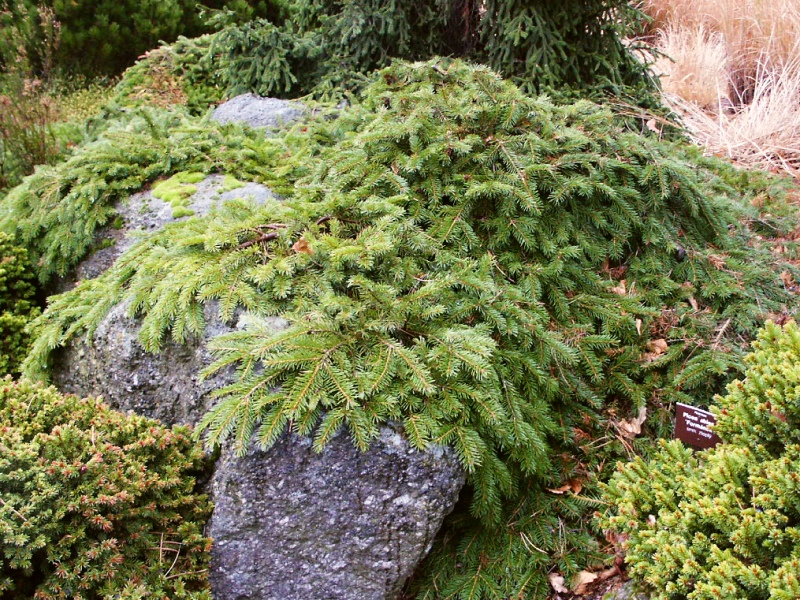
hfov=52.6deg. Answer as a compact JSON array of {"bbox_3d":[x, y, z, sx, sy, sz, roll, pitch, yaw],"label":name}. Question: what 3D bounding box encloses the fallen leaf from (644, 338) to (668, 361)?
[{"bbox_3d":[0.678,0.131,2.141,0.054,0.030,0.050,5,27,9],"label":"fallen leaf"}]

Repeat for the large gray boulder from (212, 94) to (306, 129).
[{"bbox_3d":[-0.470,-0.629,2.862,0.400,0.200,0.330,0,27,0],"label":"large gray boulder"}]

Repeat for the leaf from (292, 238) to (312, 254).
[{"bbox_3d":[-0.221,-0.121,1.833,0.045,0.022,0.040,0,27,0],"label":"leaf"}]

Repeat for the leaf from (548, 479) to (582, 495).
[{"bbox_3d":[0.349,0.397,1.721,0.070,0.022,0.040,0,27,0],"label":"leaf"}]

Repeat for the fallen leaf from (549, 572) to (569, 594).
[{"bbox_3d":[0.291,0.520,1.485,0.032,0.020,0.046,-12,29,-22],"label":"fallen leaf"}]

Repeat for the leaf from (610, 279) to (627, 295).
[{"bbox_3d":[0.665,-0.041,2.462,0.042,0.028,0.038,0,27,0],"label":"leaf"}]

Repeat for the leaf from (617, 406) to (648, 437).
[{"bbox_3d":[0.539,0.285,1.884,0.058,0.035,0.060,15,30,26],"label":"leaf"}]

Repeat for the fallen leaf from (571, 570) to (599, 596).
[{"bbox_3d":[0.337,0.515,1.477,0.058,0.020,0.036,-24,36,-39],"label":"fallen leaf"}]

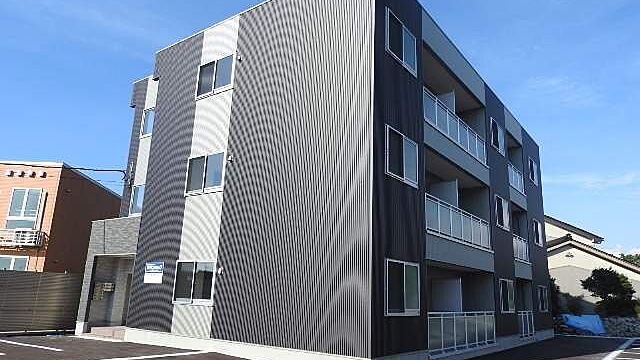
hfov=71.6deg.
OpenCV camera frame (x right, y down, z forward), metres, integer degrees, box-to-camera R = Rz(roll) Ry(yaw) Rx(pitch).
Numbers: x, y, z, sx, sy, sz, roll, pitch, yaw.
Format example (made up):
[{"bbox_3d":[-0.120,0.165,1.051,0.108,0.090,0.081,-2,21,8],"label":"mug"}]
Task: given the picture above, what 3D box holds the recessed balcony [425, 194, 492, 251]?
[{"bbox_3d":[3.988,1.475,13.466,0.900,1.020,5.290,-8,-18,37],"label":"recessed balcony"}]

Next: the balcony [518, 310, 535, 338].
[{"bbox_3d":[8.107,5.699,17.473,0.150,1.040,2.410,-8,-18,37],"label":"balcony"}]

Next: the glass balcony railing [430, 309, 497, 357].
[{"bbox_3d":[4.247,4.335,12.825,0.070,0.997,5.492,-8,-17,36],"label":"glass balcony railing"}]

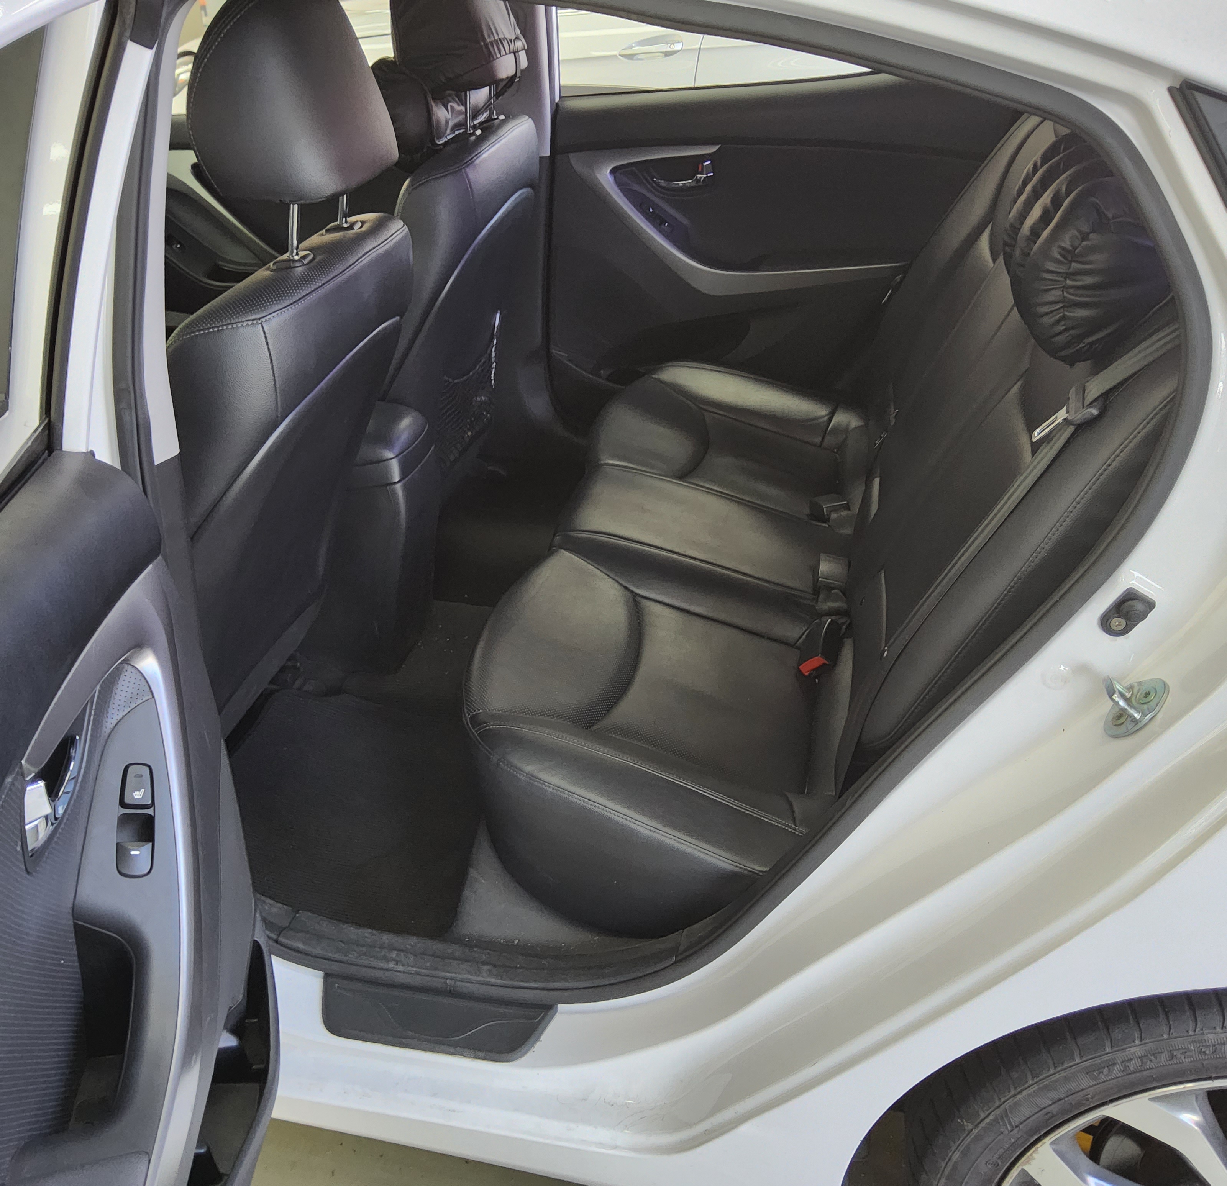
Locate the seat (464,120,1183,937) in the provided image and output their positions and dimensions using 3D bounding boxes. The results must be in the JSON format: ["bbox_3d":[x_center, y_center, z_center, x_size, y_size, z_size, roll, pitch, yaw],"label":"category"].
[{"bbox_3d":[0.325,-0.229,1.639,0.850,0.820,1.320,6,33,10],"label":"seat"}]

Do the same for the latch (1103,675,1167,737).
[{"bbox_3d":[0.407,0.085,0.907,0.034,0.060,0.048,36,33,-12],"label":"latch"}]

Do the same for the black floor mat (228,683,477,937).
[{"bbox_3d":[-0.366,0.280,1.611,0.410,0.030,0.430,6,33,10],"label":"black floor mat"}]

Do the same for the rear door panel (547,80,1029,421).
[{"bbox_3d":[0.306,-0.610,2.223,0.880,0.720,0.120,6,33,10],"label":"rear door panel"}]

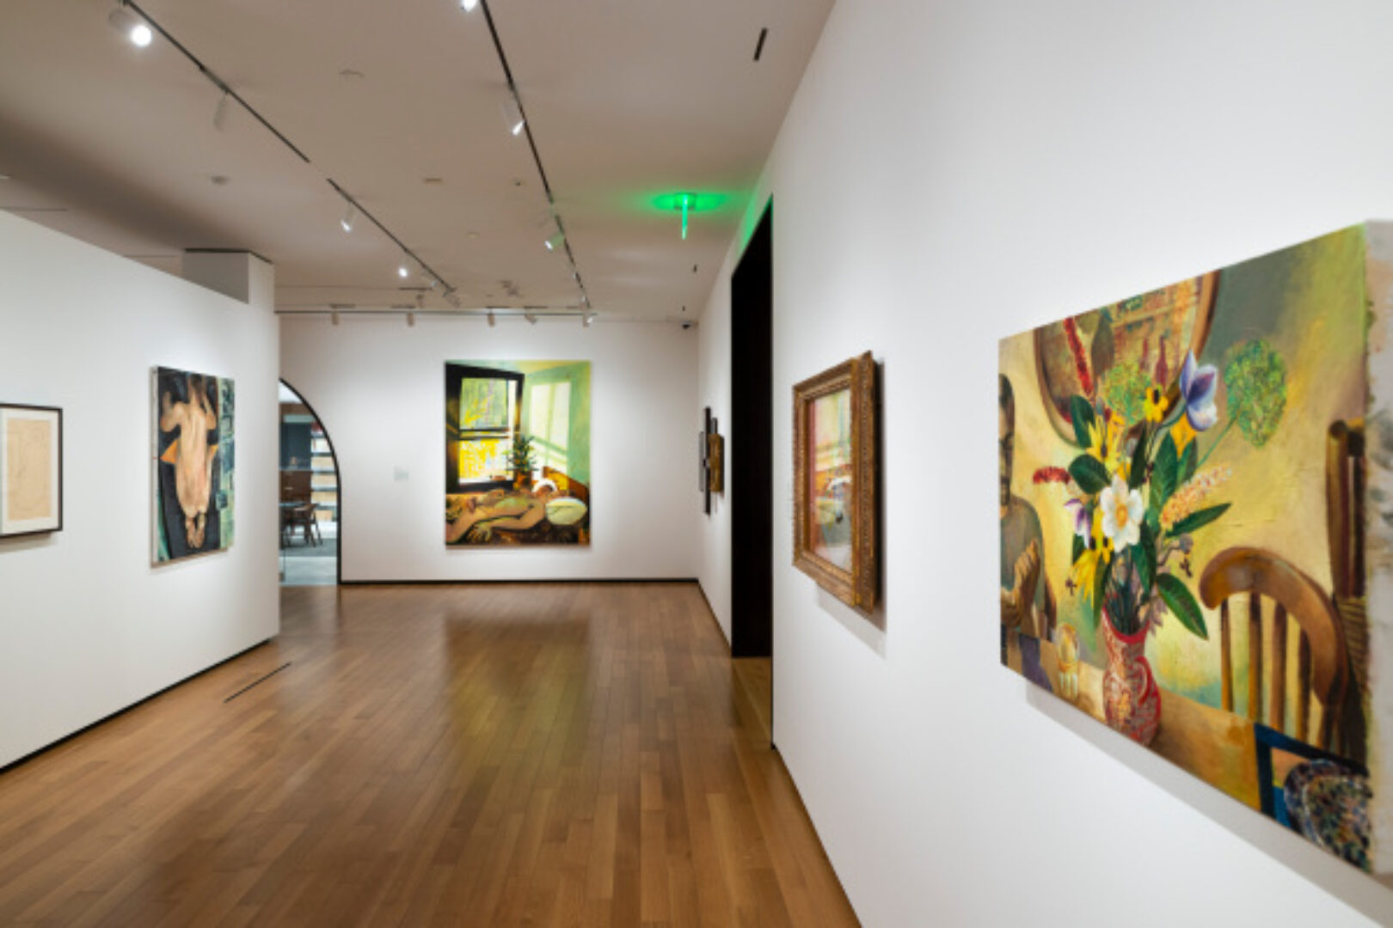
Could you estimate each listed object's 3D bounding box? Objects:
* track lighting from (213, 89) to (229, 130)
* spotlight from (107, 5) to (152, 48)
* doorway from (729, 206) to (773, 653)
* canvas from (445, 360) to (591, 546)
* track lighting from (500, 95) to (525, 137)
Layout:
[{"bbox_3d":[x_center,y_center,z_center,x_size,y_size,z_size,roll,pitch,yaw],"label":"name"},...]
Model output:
[{"bbox_3d":[-2.162,-1.611,4.227,0.070,0.151,0.111,0,1,-40],"label":"track lighting"},{"bbox_3d":[-2.057,-1.591,3.371,0.146,0.126,0.080,0,1,34],"label":"spotlight"},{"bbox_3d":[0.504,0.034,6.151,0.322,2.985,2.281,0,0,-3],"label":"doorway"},{"bbox_3d":[-2.176,-0.129,11.378,1.764,2.271,0.050,0,0,-3],"label":"canvas"},{"bbox_3d":[-0.818,-1.553,4.134,0.116,0.156,0.075,0,0,18],"label":"track lighting"}]

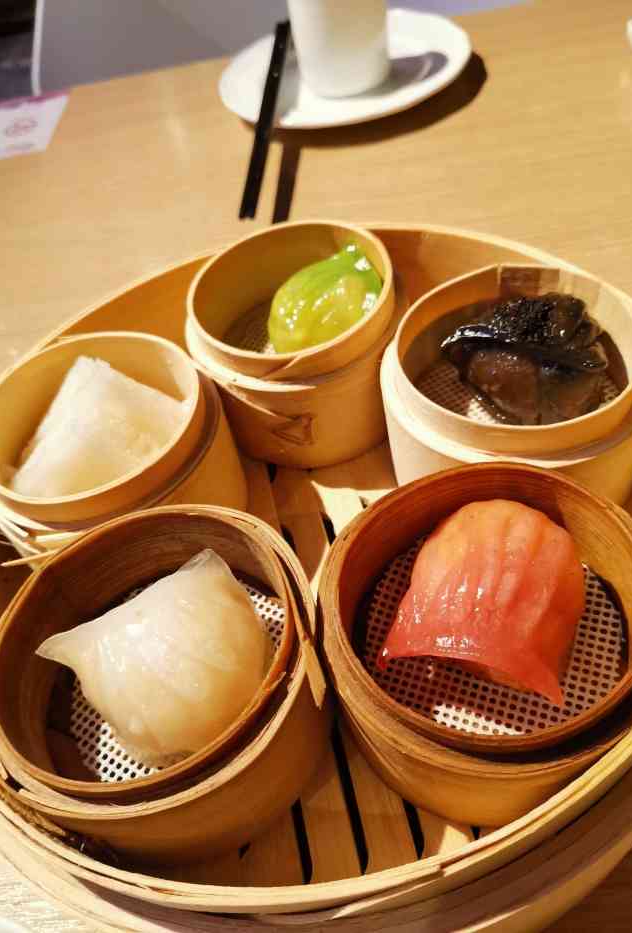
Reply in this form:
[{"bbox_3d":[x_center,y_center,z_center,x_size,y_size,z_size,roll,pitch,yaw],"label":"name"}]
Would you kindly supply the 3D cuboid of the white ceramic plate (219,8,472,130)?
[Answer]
[{"bbox_3d":[0.019,-0.280,0.505,0.184,0.021,0.184,-5,51,7],"label":"white ceramic plate"}]

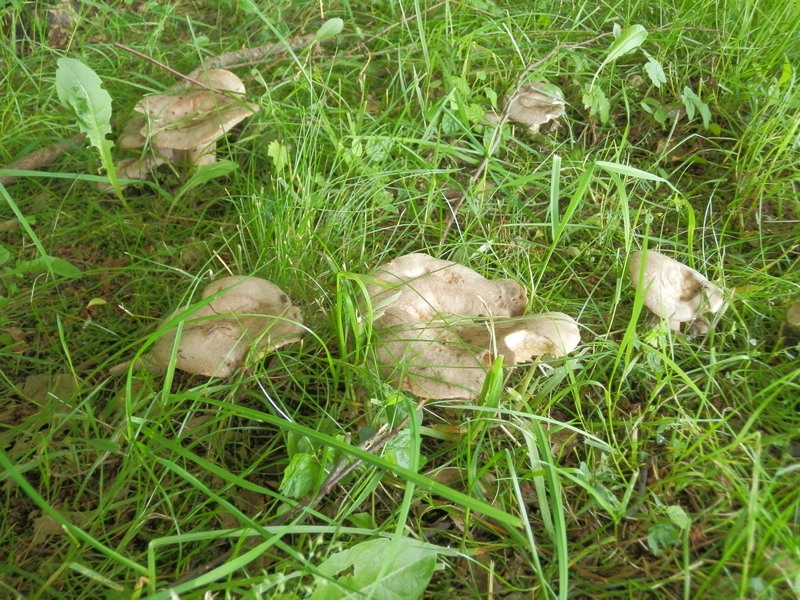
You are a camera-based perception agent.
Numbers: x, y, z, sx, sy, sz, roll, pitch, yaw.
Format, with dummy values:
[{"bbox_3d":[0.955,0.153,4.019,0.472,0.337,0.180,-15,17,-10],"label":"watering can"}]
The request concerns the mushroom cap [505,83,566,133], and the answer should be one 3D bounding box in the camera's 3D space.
[{"bbox_3d":[0.160,-0.226,1.010,0.073,0.042,0.066,0,38,0],"label":"mushroom cap"}]

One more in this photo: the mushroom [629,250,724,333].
[{"bbox_3d":[0.234,-0.008,0.725,0.080,0.050,0.068,0,38,0],"label":"mushroom"}]

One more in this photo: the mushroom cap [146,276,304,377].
[{"bbox_3d":[-0.144,0.022,0.700,0.128,0.060,0.100,0,38,0],"label":"mushroom cap"}]

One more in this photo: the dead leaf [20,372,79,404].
[{"bbox_3d":[-0.276,0.070,0.674,0.047,0.011,0.038,0,38,0],"label":"dead leaf"}]

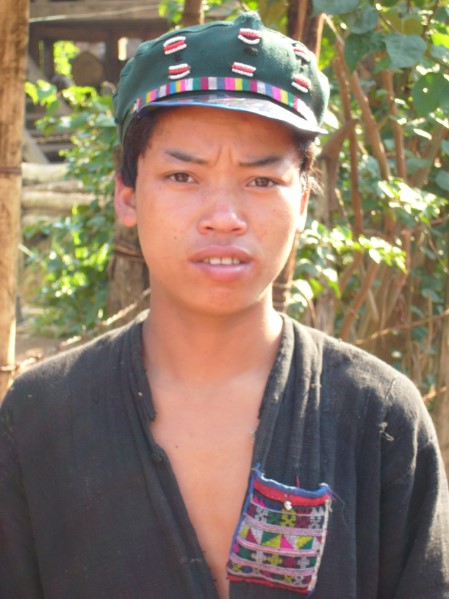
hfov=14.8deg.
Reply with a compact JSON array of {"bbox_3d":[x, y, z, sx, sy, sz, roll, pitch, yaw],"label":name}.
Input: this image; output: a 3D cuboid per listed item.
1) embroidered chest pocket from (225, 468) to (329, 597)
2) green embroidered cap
[{"bbox_3d":[0.044,0.184,1.370,0.066,0.090,0.014,13,-5,-6],"label":"embroidered chest pocket"},{"bbox_3d":[-0.001,-0.179,1.415,0.180,0.112,0.230,7,-6,-10],"label":"green embroidered cap"}]

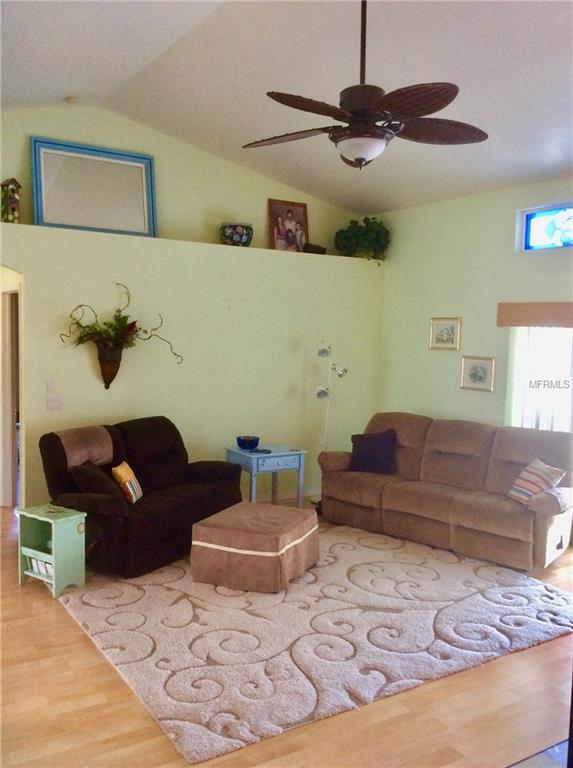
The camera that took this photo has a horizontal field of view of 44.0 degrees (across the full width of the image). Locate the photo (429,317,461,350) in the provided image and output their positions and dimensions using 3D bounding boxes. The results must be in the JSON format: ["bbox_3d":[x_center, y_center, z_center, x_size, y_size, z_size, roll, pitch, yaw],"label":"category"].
[{"bbox_3d":[1.576,-0.498,7.073,0.025,0.330,0.427,-1,5,-32],"label":"photo"}]

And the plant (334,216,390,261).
[{"bbox_3d":[0.840,-1.608,7.833,0.546,0.440,0.352,-1,5,-32],"label":"plant"}]

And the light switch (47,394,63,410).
[{"bbox_3d":[-1.988,0.159,6.083,0.120,0.125,0.010,-1,5,-32],"label":"light switch"}]

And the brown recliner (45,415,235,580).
[{"bbox_3d":[-1.119,0.821,5.758,0.880,0.950,1.443,4,5,29],"label":"brown recliner"}]

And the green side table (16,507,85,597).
[{"bbox_3d":[-1.572,1.110,4.748,0.378,0.502,0.255,4,5,33],"label":"green side table"}]

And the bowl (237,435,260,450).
[{"bbox_3d":[-0.366,0.572,6.804,0.223,0.100,0.223,2,4,0],"label":"bowl"}]

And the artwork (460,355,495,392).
[{"bbox_3d":[1.803,-0.089,6.716,0.025,0.323,0.410,-1,5,-32],"label":"artwork"}]

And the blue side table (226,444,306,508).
[{"bbox_3d":[-0.197,0.939,6.764,0.618,0.616,0.439,-2,5,-37],"label":"blue side table"}]

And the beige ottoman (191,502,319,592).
[{"bbox_3d":[-0.203,1.154,5.086,0.665,0.398,0.708,3,5,23],"label":"beige ottoman"}]

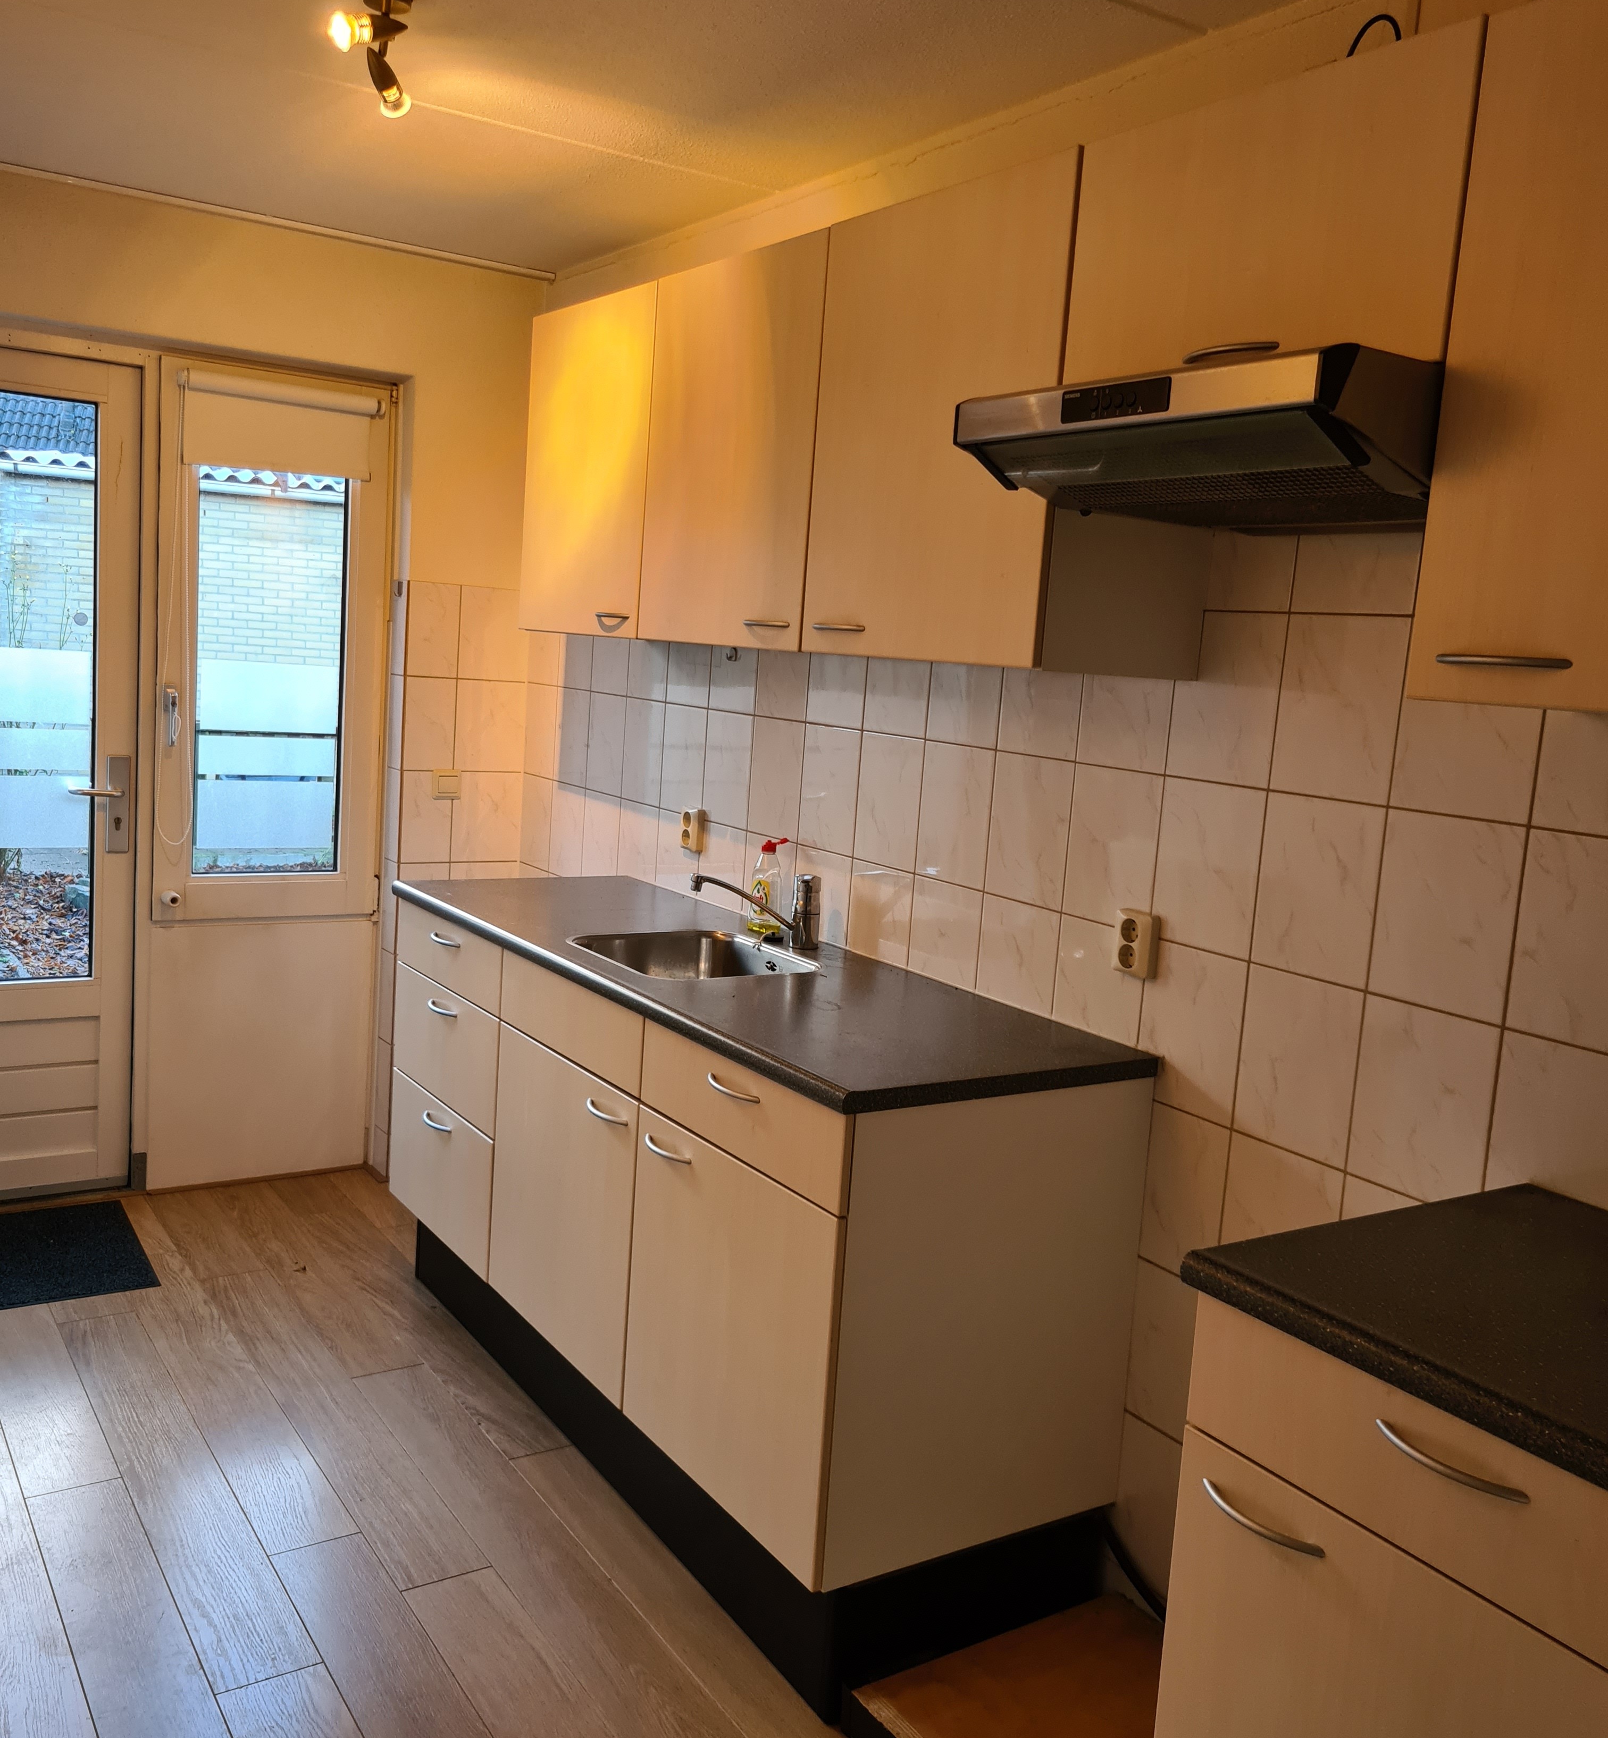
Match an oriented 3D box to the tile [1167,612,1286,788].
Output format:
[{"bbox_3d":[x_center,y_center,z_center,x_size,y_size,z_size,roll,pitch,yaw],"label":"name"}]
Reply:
[{"bbox_3d":[0.627,-0.254,2.384,0.010,0.250,0.201,-1,10,-33],"label":"tile"}]

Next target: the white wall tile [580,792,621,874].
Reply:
[{"bbox_3d":[-0.516,-0.066,4.132,0.010,0.250,0.201,-1,10,-33],"label":"white wall tile"}]

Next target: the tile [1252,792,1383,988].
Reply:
[{"bbox_3d":[0.711,0.027,2.220,0.010,0.247,0.200,-1,10,-33],"label":"tile"}]

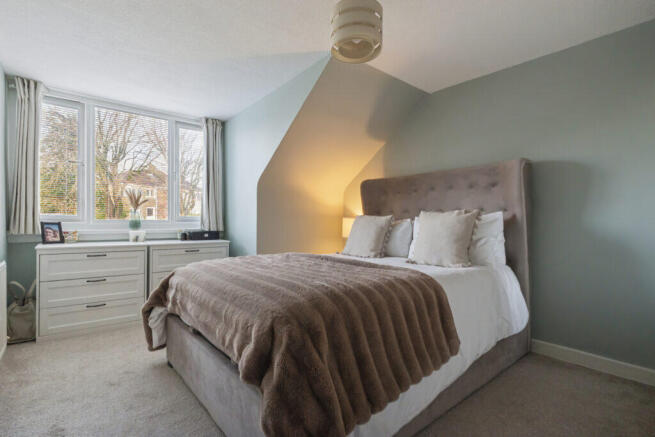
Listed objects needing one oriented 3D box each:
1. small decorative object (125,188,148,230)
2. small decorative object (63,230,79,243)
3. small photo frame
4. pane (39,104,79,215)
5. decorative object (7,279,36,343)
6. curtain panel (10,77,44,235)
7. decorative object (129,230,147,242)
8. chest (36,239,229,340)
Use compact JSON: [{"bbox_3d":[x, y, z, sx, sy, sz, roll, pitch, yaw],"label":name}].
[{"bbox_3d":[-2.139,-0.097,3.269,0.220,0.460,0.180,1,0,-40],"label":"small decorative object"},{"bbox_3d":[-2.429,0.184,2.755,0.120,0.106,0.080,1,0,-40],"label":"small decorative object"},{"bbox_3d":[-2.491,0.141,2.650,0.070,0.192,0.145,1,0,35],"label":"small photo frame"},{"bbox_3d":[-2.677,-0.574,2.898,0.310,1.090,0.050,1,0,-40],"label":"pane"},{"bbox_3d":[-2.559,0.763,2.443,0.220,0.480,0.190,1,0,-40],"label":"decorative object"},{"bbox_3d":[-2.773,-0.568,2.693,0.230,1.420,0.100,1,0,-40],"label":"curtain panel"},{"bbox_3d":[-1.973,0.188,3.020,0.140,0.115,0.110,1,0,-40],"label":"decorative object"},{"bbox_3d":[-1.897,0.630,3.037,1.590,0.772,0.470,1,0,-40],"label":"chest"}]

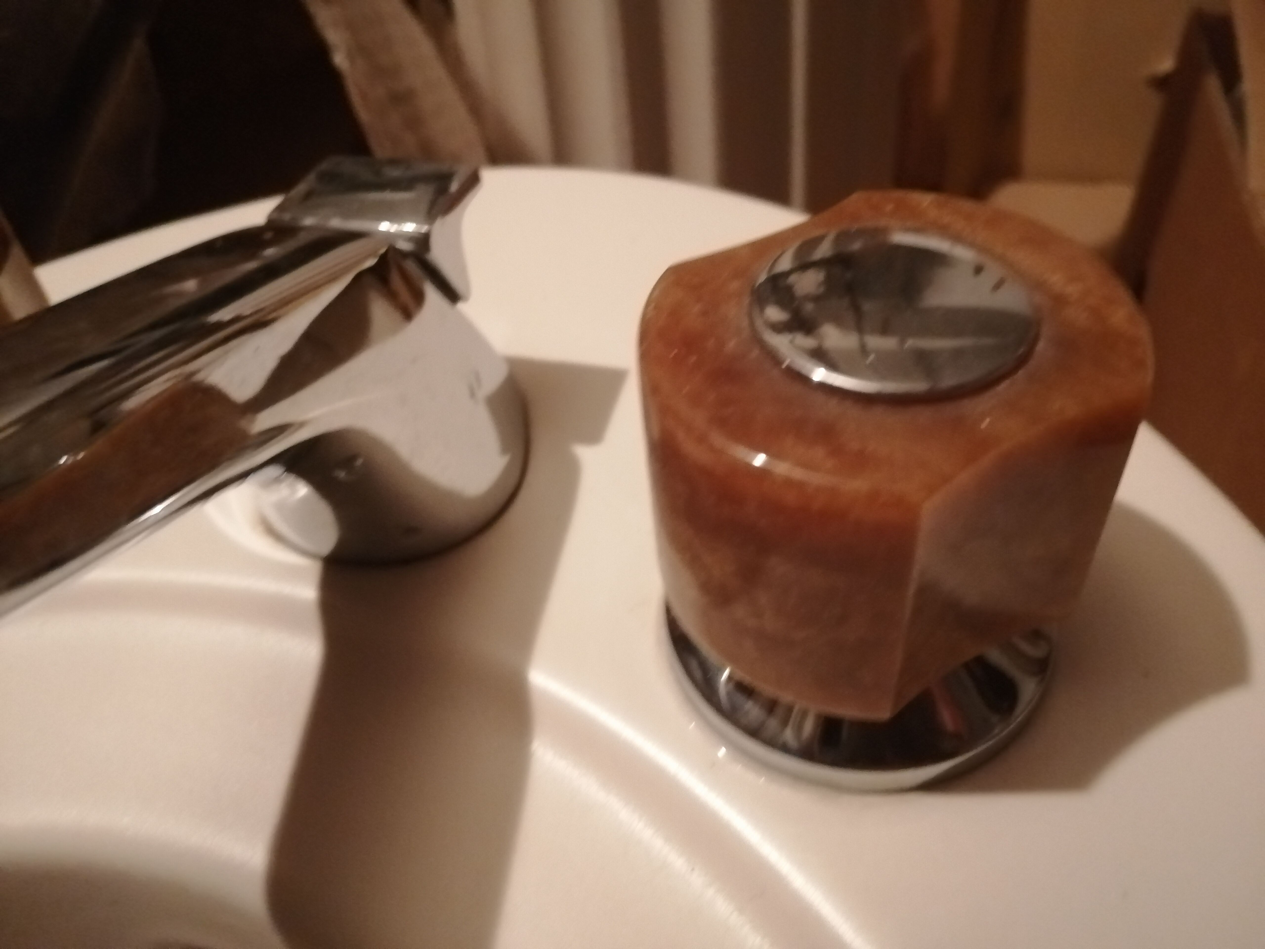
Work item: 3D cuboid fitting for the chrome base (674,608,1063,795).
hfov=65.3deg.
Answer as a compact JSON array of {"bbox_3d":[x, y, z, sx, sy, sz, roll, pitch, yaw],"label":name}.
[{"bbox_3d":[0.034,0.016,0.147,0.058,0.017,0.058,-4,46,4],"label":"chrome base"}]

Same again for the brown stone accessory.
[{"bbox_3d":[0.031,-0.005,0.126,0.058,0.040,0.051,-24,48,-15],"label":"brown stone accessory"}]

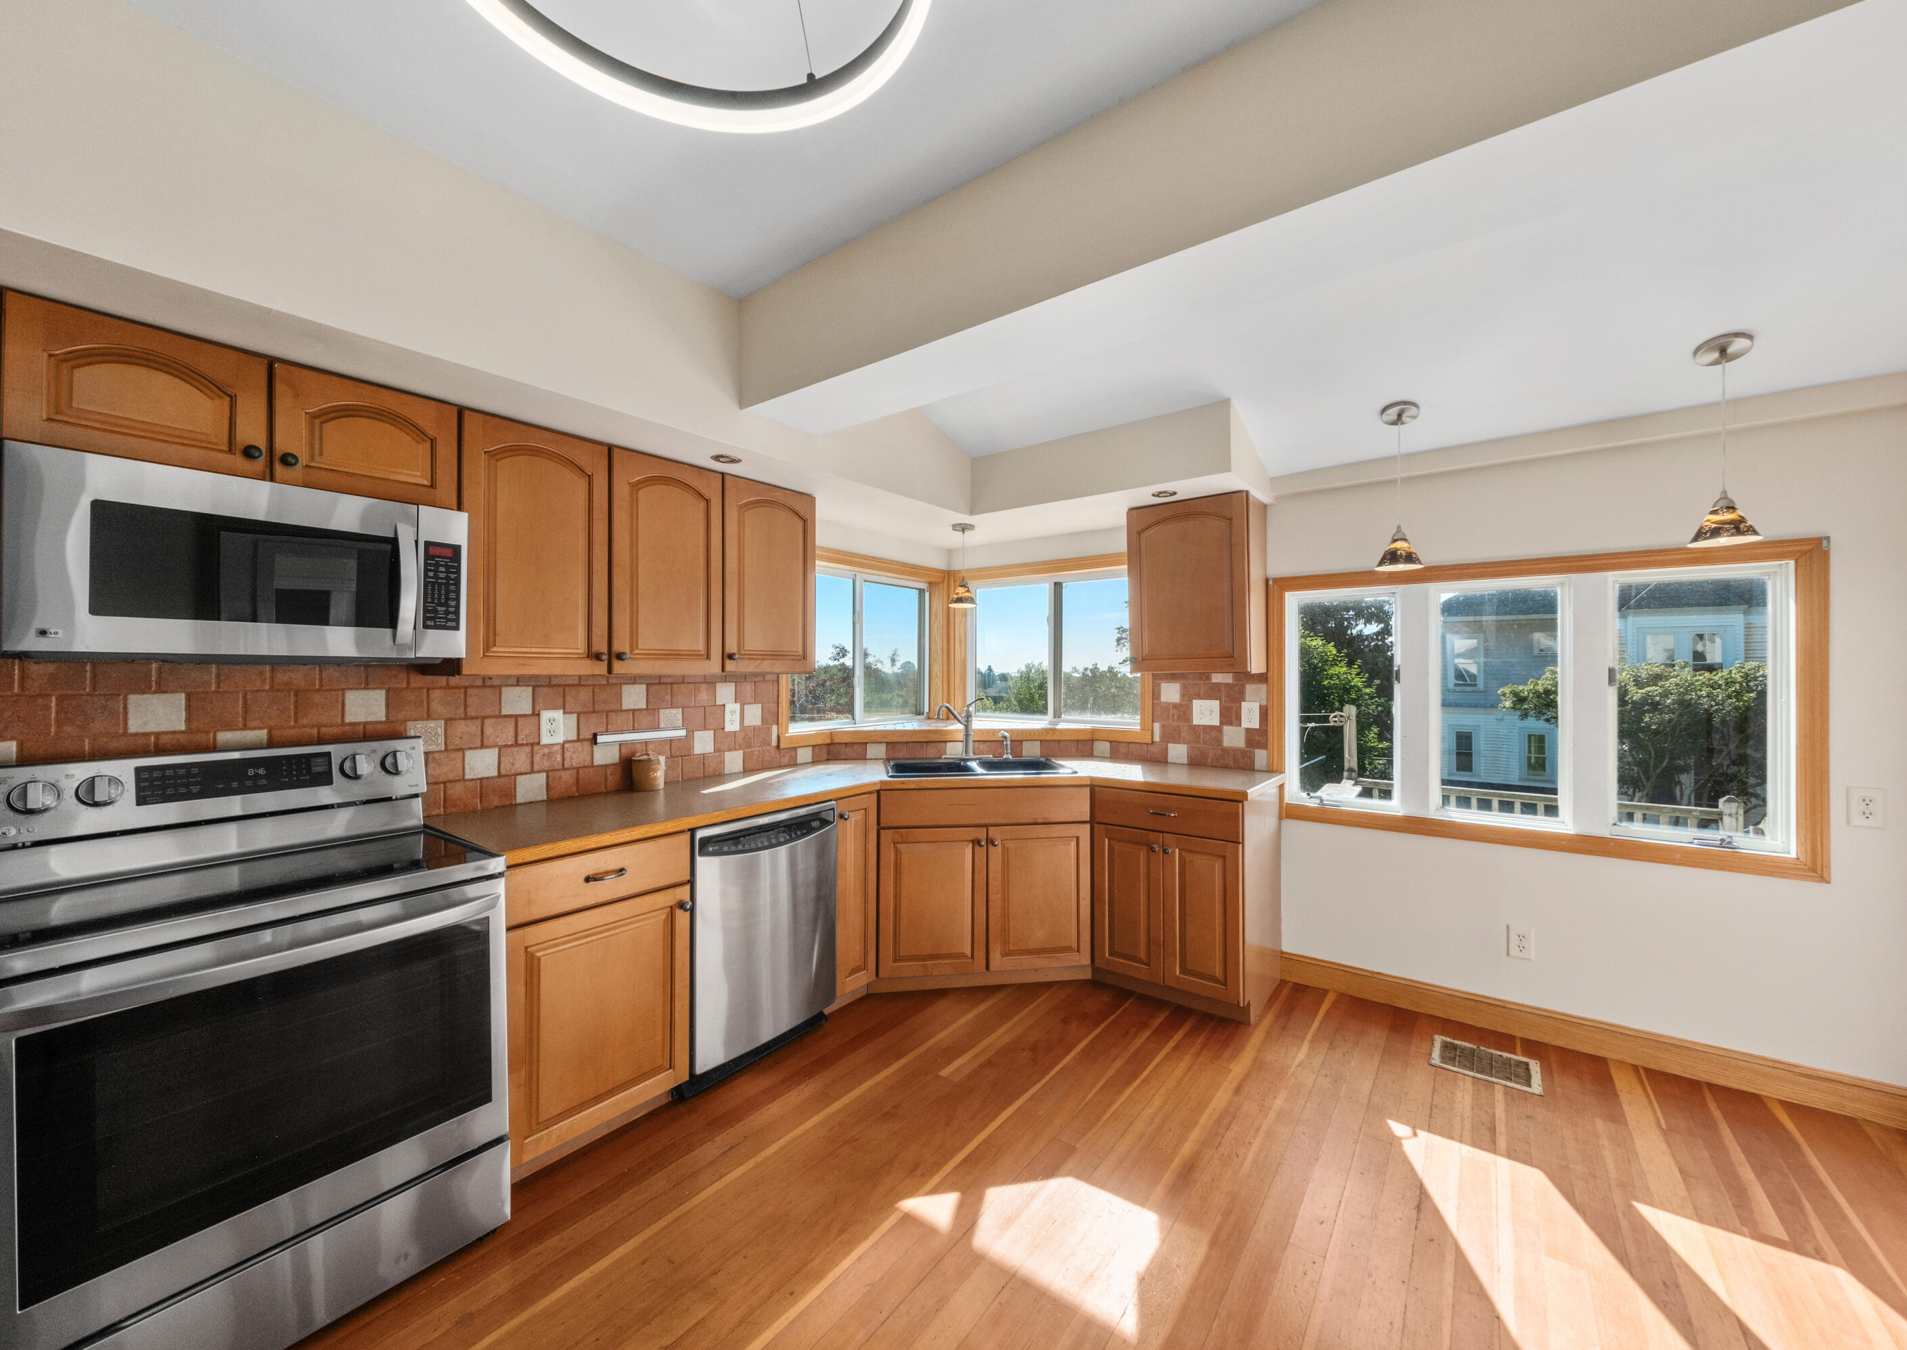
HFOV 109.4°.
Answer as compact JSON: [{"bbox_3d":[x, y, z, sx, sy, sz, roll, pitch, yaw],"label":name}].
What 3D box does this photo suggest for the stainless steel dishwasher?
[{"bbox_3d":[-0.865,0.930,2.547,0.610,0.875,0.605,0,0,37],"label":"stainless steel dishwasher"}]

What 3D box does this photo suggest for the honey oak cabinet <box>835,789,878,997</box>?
[{"bbox_3d":[-0.623,0.886,2.890,0.590,0.785,0.225,0,0,37],"label":"honey oak cabinet"}]

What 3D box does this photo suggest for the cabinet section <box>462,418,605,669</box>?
[{"bbox_3d":[-1.271,-0.378,2.076,0.022,0.752,0.403,0,0,37],"label":"cabinet section"}]

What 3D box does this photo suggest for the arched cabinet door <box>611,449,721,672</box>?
[{"bbox_3d":[-1.020,-0.380,2.405,0.022,0.752,0.417,0,0,37],"label":"arched cabinet door"}]

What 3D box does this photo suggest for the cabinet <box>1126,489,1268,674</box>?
[{"bbox_3d":[1.120,-0.389,3.091,0.525,0.760,0.320,0,0,37],"label":"cabinet"}]

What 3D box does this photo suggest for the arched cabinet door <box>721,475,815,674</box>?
[{"bbox_3d":[-0.749,-0.382,2.758,0.022,0.752,0.458,0,0,37],"label":"arched cabinet door"}]

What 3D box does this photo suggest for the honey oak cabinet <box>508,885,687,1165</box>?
[{"bbox_3d":[-1.230,0.963,2.117,0.600,0.618,0.512,0,0,37],"label":"honey oak cabinet"}]

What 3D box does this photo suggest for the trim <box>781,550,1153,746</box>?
[{"bbox_3d":[-0.006,-0.146,3.790,1.820,1.000,0.900,0,0,-8],"label":"trim"}]

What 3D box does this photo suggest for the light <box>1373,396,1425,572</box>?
[{"bbox_3d":[1.649,-0.692,2.495,0.150,0.615,0.150,0,0,37],"label":"light"}]

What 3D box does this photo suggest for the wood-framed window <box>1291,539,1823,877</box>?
[{"bbox_3d":[2.104,0.111,2.612,1.607,1.071,0.100,0,0,37],"label":"wood-framed window"}]

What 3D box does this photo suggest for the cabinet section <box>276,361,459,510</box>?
[{"bbox_3d":[-1.532,-0.618,1.780,0.020,0.280,0.374,0,0,37],"label":"cabinet section"}]

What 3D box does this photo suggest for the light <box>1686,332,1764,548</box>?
[{"bbox_3d":[2.291,-0.682,2.002,0.148,0.605,0.148,0,0,37],"label":"light"}]

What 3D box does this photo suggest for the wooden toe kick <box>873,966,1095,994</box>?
[{"bbox_3d":[0.136,1.317,2.983,1.007,0.106,0.018,0,0,-8],"label":"wooden toe kick"}]

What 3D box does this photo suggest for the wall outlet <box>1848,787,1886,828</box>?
[{"bbox_3d":[2.781,0.405,2.052,0.073,0.117,0.010,0,0,37],"label":"wall outlet"}]

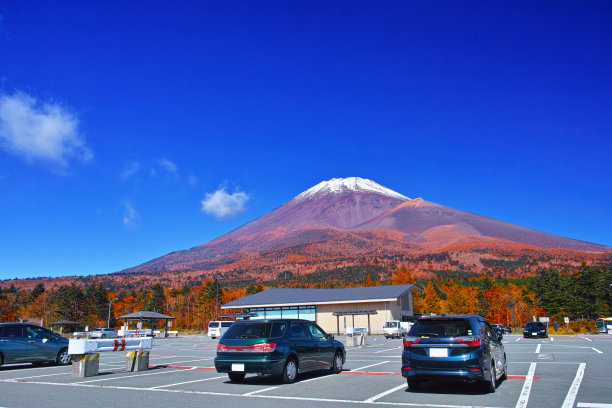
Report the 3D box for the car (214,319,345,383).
[{"bbox_3d":[-0.492,3.929,13.025,1.700,1.515,4.640,-8,-16,27],"label":"car"}]

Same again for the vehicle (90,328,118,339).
[{"bbox_3d":[-26.292,17.080,63.147,1.730,1.450,4.550,-8,-16,25],"label":"vehicle"}]

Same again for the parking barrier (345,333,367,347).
[{"bbox_3d":[3.484,9.168,32.974,0.580,1.180,2.650,-8,-16,27],"label":"parking barrier"}]

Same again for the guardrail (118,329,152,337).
[{"bbox_3d":[-12.728,9.981,35.382,0.610,1.220,2.670,-8,-16,27],"label":"guardrail"}]

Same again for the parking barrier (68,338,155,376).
[{"bbox_3d":[-5.972,4.675,14.670,0.640,1.030,2.660,-8,-16,25],"label":"parking barrier"}]

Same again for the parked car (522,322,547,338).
[{"bbox_3d":[20.427,11.139,42.359,1.780,1.420,4.550,-8,-16,26],"label":"parked car"}]

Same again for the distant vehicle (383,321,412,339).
[{"bbox_3d":[9.049,12.506,47.648,1.490,1.800,3.450,-8,-16,25],"label":"distant vehicle"}]

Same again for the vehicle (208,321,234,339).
[{"bbox_3d":[-9.447,14.753,55.901,1.700,1.980,4.700,-8,-16,25],"label":"vehicle"}]

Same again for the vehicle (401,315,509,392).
[{"bbox_3d":[3.523,3.351,11.039,1.700,1.545,4.400,-8,-16,26],"label":"vehicle"}]

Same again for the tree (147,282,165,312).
[{"bbox_3d":[-31.233,21.785,98.658,3.600,10.800,3.600,-1,-14,0],"label":"tree"}]

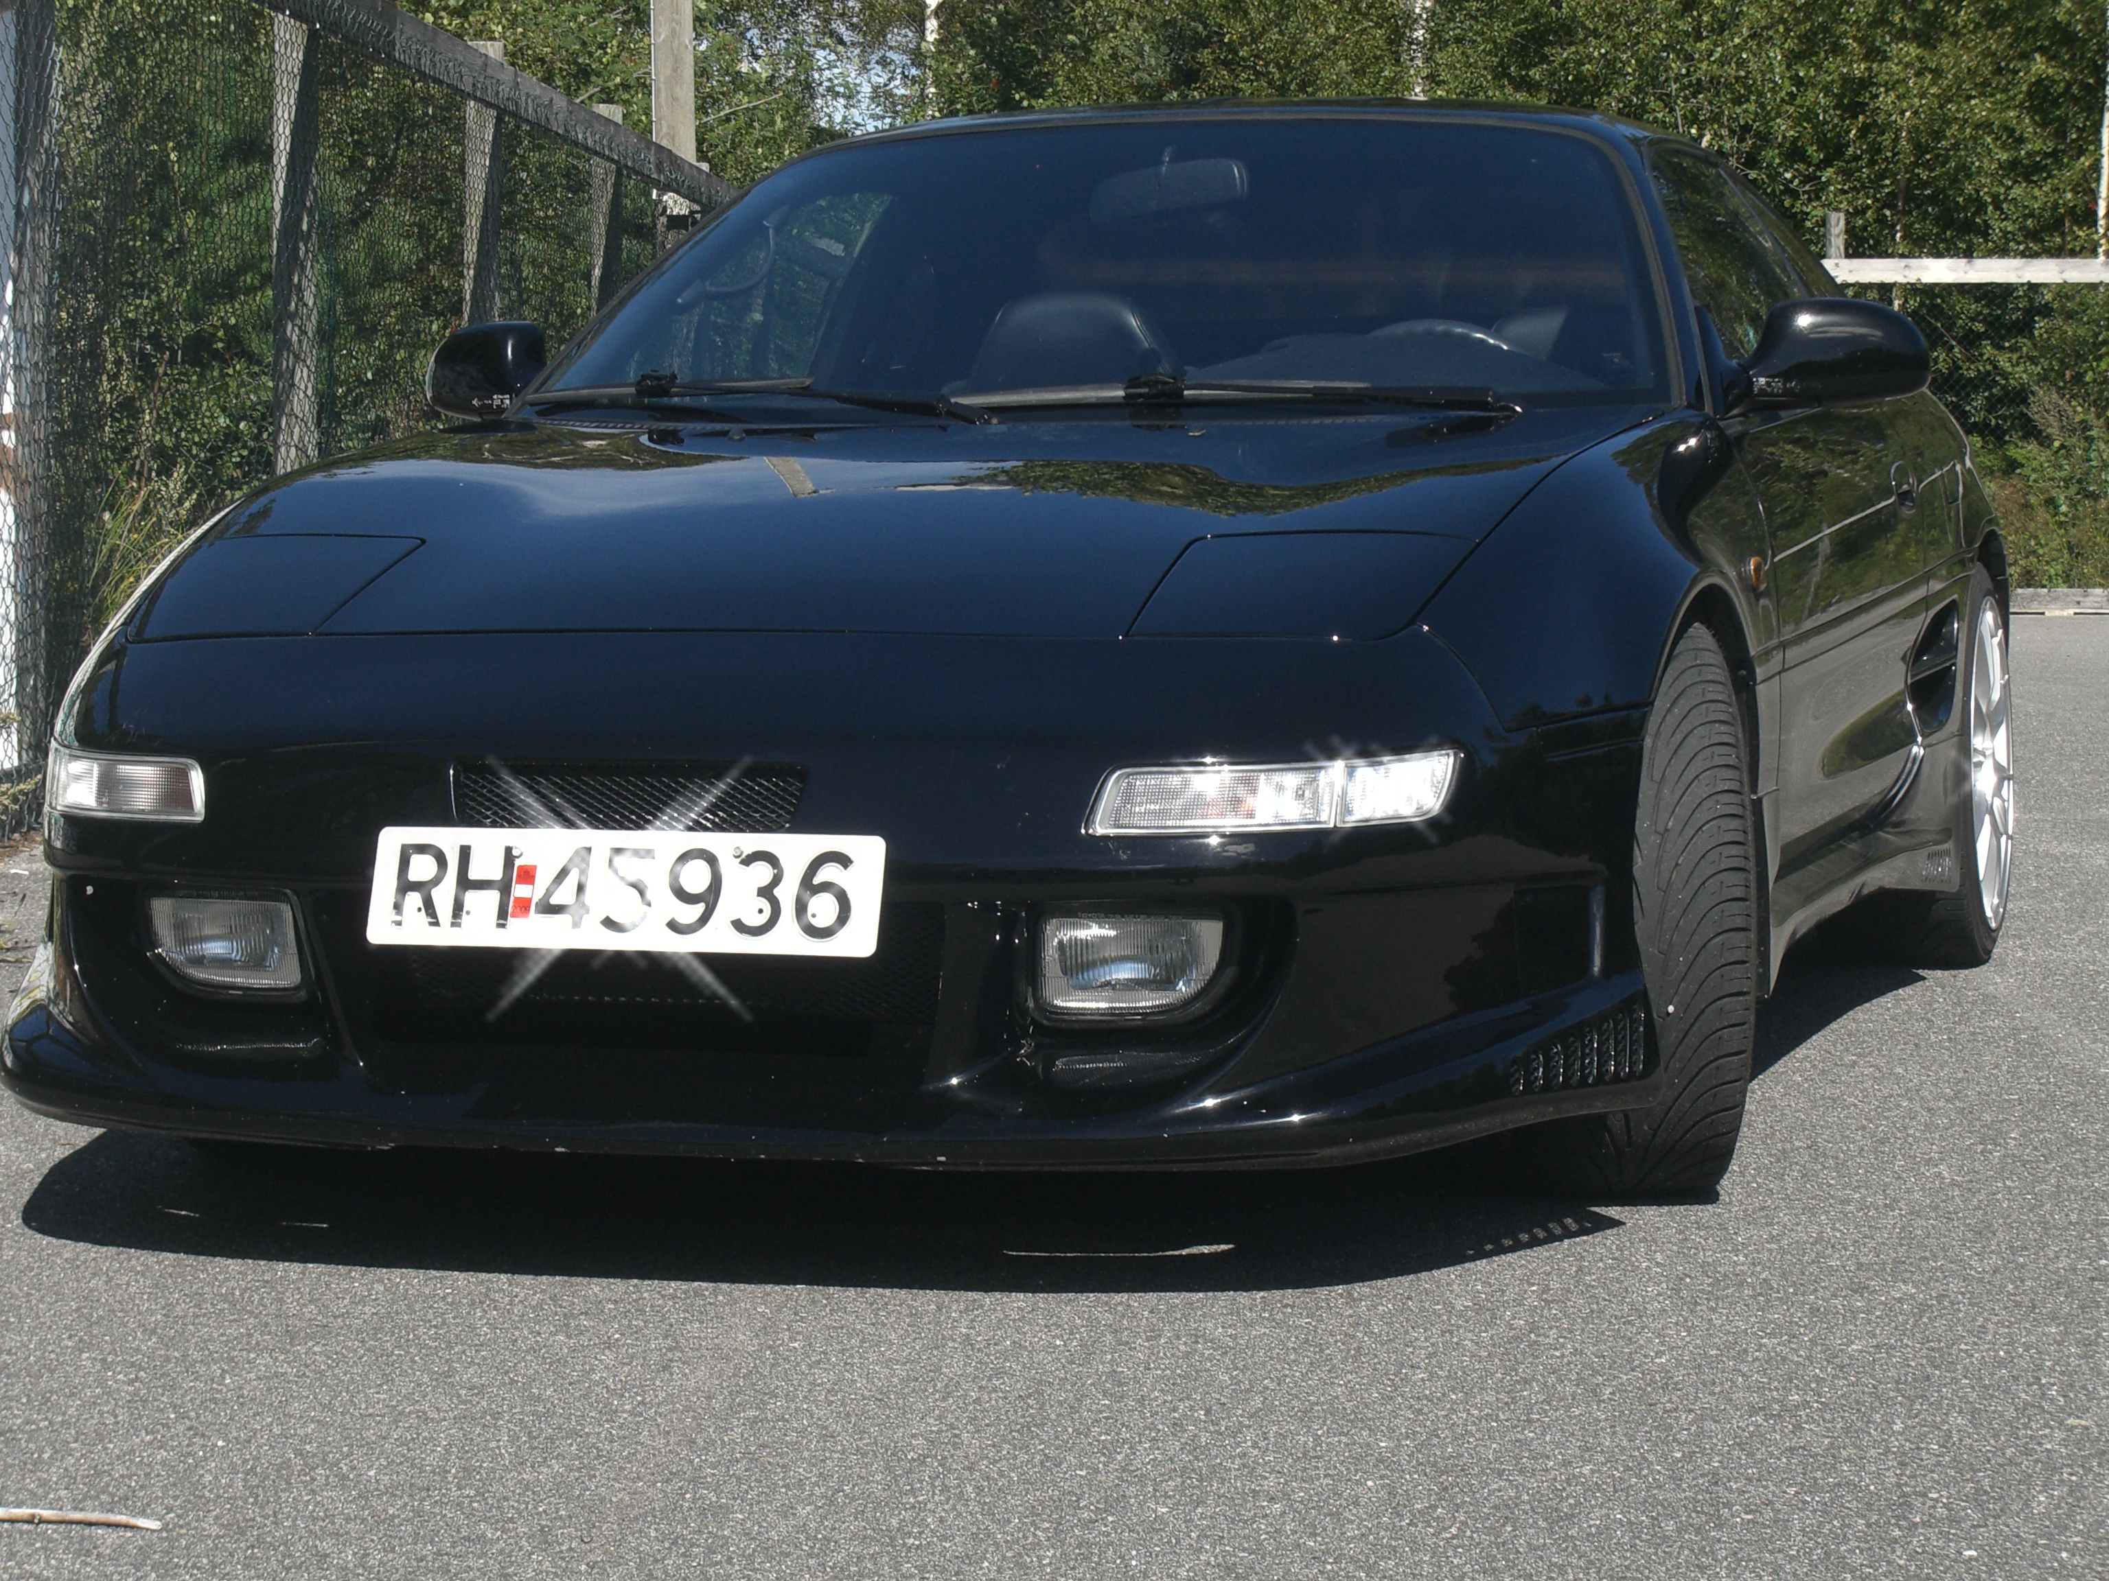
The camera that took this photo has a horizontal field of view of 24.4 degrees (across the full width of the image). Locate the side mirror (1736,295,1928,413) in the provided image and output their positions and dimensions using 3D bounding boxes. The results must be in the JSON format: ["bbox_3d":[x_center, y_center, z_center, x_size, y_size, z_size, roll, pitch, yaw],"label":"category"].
[{"bbox_3d":[0.905,-0.506,5.659,0.223,0.136,0.148,1,4,19],"label":"side mirror"}]

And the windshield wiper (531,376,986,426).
[{"bbox_3d":[-0.353,-0.458,5.729,0.693,0.059,0.084,2,5,36],"label":"windshield wiper"}]

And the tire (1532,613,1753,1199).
[{"bbox_3d":[0.578,0.125,5.081,0.215,0.597,0.597,-1,4,-1],"label":"tire"}]

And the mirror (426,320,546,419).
[{"bbox_3d":[-0.699,-0.528,6.203,0.223,0.136,0.148,1,4,19],"label":"mirror"}]

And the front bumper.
[{"bbox_3d":[-0.304,0.084,4.755,1.703,0.505,0.604,1,4,19],"label":"front bumper"}]

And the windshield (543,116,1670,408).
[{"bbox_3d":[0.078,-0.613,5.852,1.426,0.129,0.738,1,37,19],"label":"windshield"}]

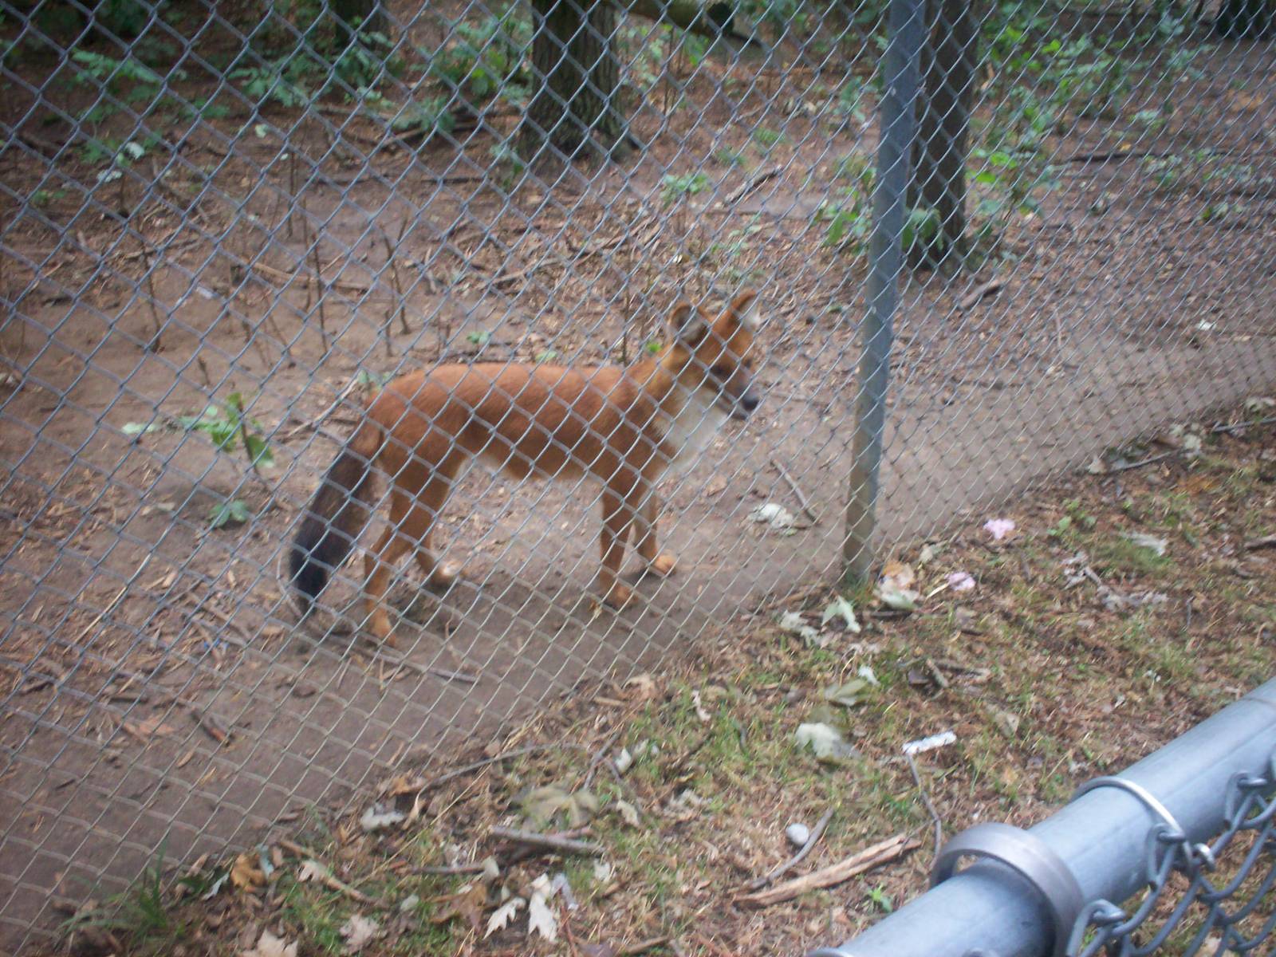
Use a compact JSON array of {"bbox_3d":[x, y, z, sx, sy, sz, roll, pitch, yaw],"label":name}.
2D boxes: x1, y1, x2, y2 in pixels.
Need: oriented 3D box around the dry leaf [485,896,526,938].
[{"bbox_3d":[-0.195,0.644,1.945,0.042,0.022,0.085,17,30,30],"label":"dry leaf"}]

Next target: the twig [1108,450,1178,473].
[{"bbox_3d":[1.252,-0.043,3.281,0.244,0.012,0.017,-15,30,-28],"label":"twig"}]

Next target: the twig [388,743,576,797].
[{"bbox_3d":[-0.262,0.492,2.261,0.334,0.018,0.034,-12,29,-24],"label":"twig"}]

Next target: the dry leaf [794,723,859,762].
[{"bbox_3d":[0.325,0.457,2.293,0.105,0.025,0.085,1,26,0],"label":"dry leaf"}]

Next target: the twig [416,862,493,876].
[{"bbox_3d":[-0.283,0.603,2.045,0.116,0.012,0.016,-2,26,-5],"label":"twig"}]

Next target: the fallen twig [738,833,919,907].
[{"bbox_3d":[0.294,0.596,2.026,0.311,0.022,0.034,-10,28,-21],"label":"fallen twig"}]

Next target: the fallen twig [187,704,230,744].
[{"bbox_3d":[-0.760,0.438,2.359,0.023,0.016,0.142,-20,33,-36],"label":"fallen twig"}]

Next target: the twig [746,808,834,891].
[{"bbox_3d":[0.251,0.587,2.092,0.028,0.012,0.235,21,32,34],"label":"twig"}]

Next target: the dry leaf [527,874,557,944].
[{"bbox_3d":[-0.142,0.632,1.956,0.045,0.024,0.110,-1,26,-4],"label":"dry leaf"}]

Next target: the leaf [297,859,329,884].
[{"bbox_3d":[-0.496,0.602,2.034,0.042,0.018,0.051,-3,27,-8],"label":"leaf"}]

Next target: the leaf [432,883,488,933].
[{"bbox_3d":[-0.266,0.636,1.965,0.074,0.022,0.102,-2,26,-6],"label":"leaf"}]

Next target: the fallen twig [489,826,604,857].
[{"bbox_3d":[-0.144,0.569,2.075,0.184,0.018,0.018,8,27,15],"label":"fallen twig"}]

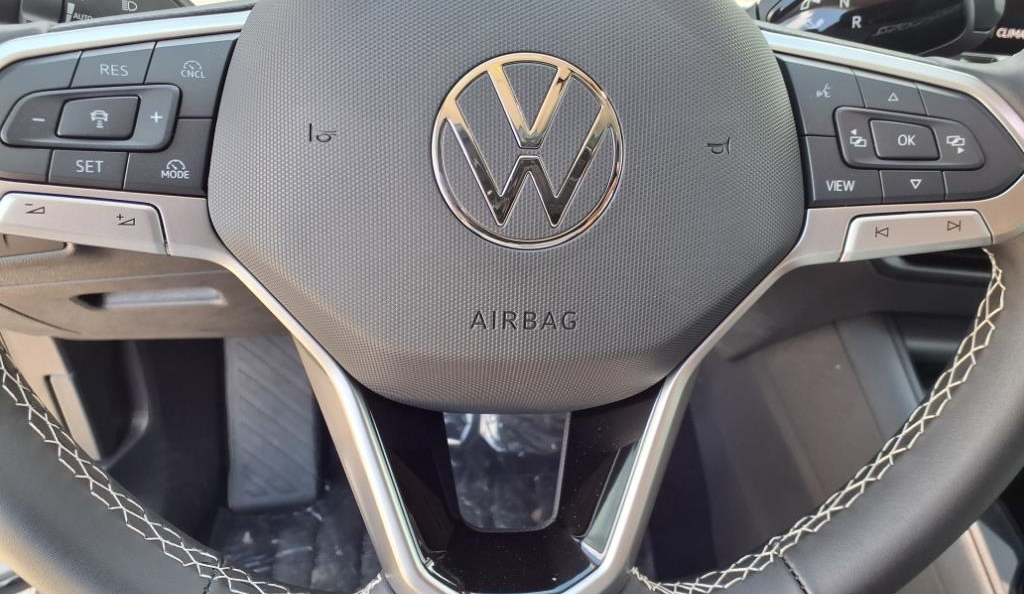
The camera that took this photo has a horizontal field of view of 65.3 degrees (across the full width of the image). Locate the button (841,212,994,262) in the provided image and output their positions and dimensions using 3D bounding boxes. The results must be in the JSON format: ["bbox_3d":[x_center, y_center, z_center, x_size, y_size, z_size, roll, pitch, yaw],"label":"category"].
[{"bbox_3d":[0.126,-0.020,0.254,0.047,0.014,0.009,-5,4,2],"label":"button"}]

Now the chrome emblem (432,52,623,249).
[{"bbox_3d":[0.005,-0.041,0.228,0.055,0.055,0.005,0,4,-7],"label":"chrome emblem"}]

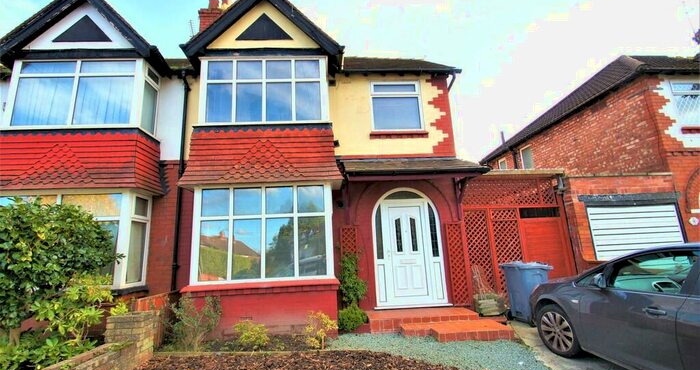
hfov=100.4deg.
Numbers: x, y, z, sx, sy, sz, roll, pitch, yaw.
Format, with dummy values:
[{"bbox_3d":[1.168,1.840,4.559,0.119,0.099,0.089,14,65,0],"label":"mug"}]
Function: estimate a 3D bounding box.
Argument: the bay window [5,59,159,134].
[{"bbox_3d":[-4.997,-1.611,5.592,2.244,1.387,0.622,-2,-12,-4],"label":"bay window"}]

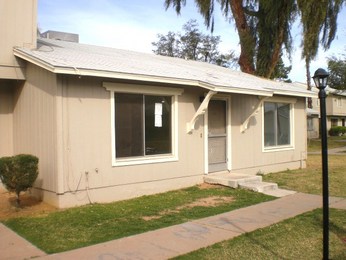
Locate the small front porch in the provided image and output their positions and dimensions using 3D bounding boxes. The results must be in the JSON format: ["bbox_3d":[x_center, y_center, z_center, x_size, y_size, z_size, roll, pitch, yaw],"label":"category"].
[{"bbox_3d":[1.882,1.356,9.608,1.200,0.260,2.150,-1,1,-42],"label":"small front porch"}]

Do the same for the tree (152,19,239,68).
[{"bbox_3d":[1.659,-3.273,27.044,7.000,9.296,7.000,-1,1,0],"label":"tree"}]

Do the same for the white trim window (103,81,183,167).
[{"bbox_3d":[-0.576,-0.116,8.839,2.342,1.810,0.140,-1,1,-42],"label":"white trim window"}]

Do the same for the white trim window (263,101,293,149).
[{"bbox_3d":[3.506,-0.140,12.546,1.866,1.603,0.120,-1,1,-42],"label":"white trim window"}]

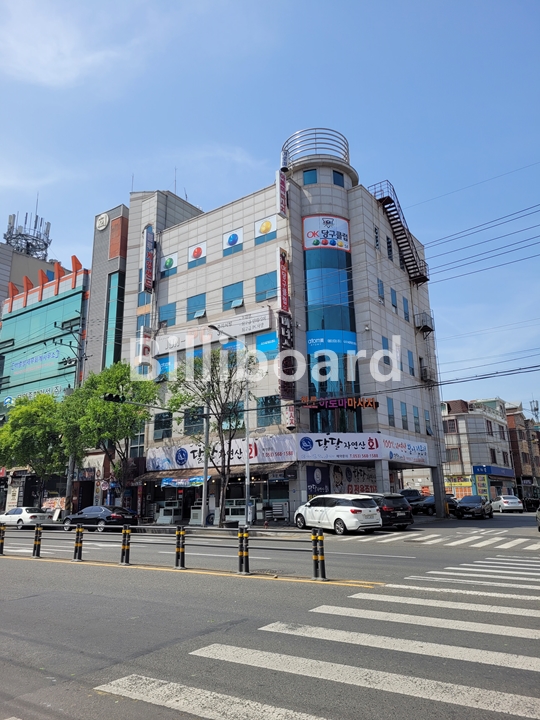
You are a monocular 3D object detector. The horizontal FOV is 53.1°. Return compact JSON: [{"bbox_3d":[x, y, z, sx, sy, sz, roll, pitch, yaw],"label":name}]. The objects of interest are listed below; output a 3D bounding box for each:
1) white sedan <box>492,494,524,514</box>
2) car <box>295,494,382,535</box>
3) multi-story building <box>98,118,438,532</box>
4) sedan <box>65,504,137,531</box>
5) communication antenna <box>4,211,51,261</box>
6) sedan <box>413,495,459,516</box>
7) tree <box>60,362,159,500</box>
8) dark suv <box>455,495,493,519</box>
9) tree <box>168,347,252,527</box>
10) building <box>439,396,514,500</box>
[{"bbox_3d":[21.105,12.836,48.318,1.775,1.480,4.500,-3,-15,9],"label":"white sedan"},{"bbox_3d":[3.230,7.647,27.129,1.985,1.755,5.100,8,-18,-31],"label":"car"},{"bbox_3d":[-0.038,-0.737,40.539,20.230,24.720,13.020,-12,-19,34],"label":"multi-story building"},{"bbox_3d":[-9.845,9.028,30.917,4.920,1.475,1.860,-11,-18,32],"label":"sedan"},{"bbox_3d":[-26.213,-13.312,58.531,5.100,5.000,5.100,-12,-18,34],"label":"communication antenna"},{"bbox_3d":[13.434,11.841,43.966,4.800,1.450,1.830,9,-18,-33],"label":"sedan"},{"bbox_3d":[-10.025,5.159,33.992,5.800,10.200,5.600,-12,-19,34],"label":"tree"},{"bbox_3d":[14.456,10.366,38.248,1.790,1.575,4.200,-11,-18,32],"label":"dark suv"},{"bbox_3d":[-3.146,4.034,29.592,4.500,9.840,4.400,-1,-15,0],"label":"tree"},{"bbox_3d":[21.194,10.746,61.349,9.000,12.200,12.000,-12,-18,34],"label":"building"}]

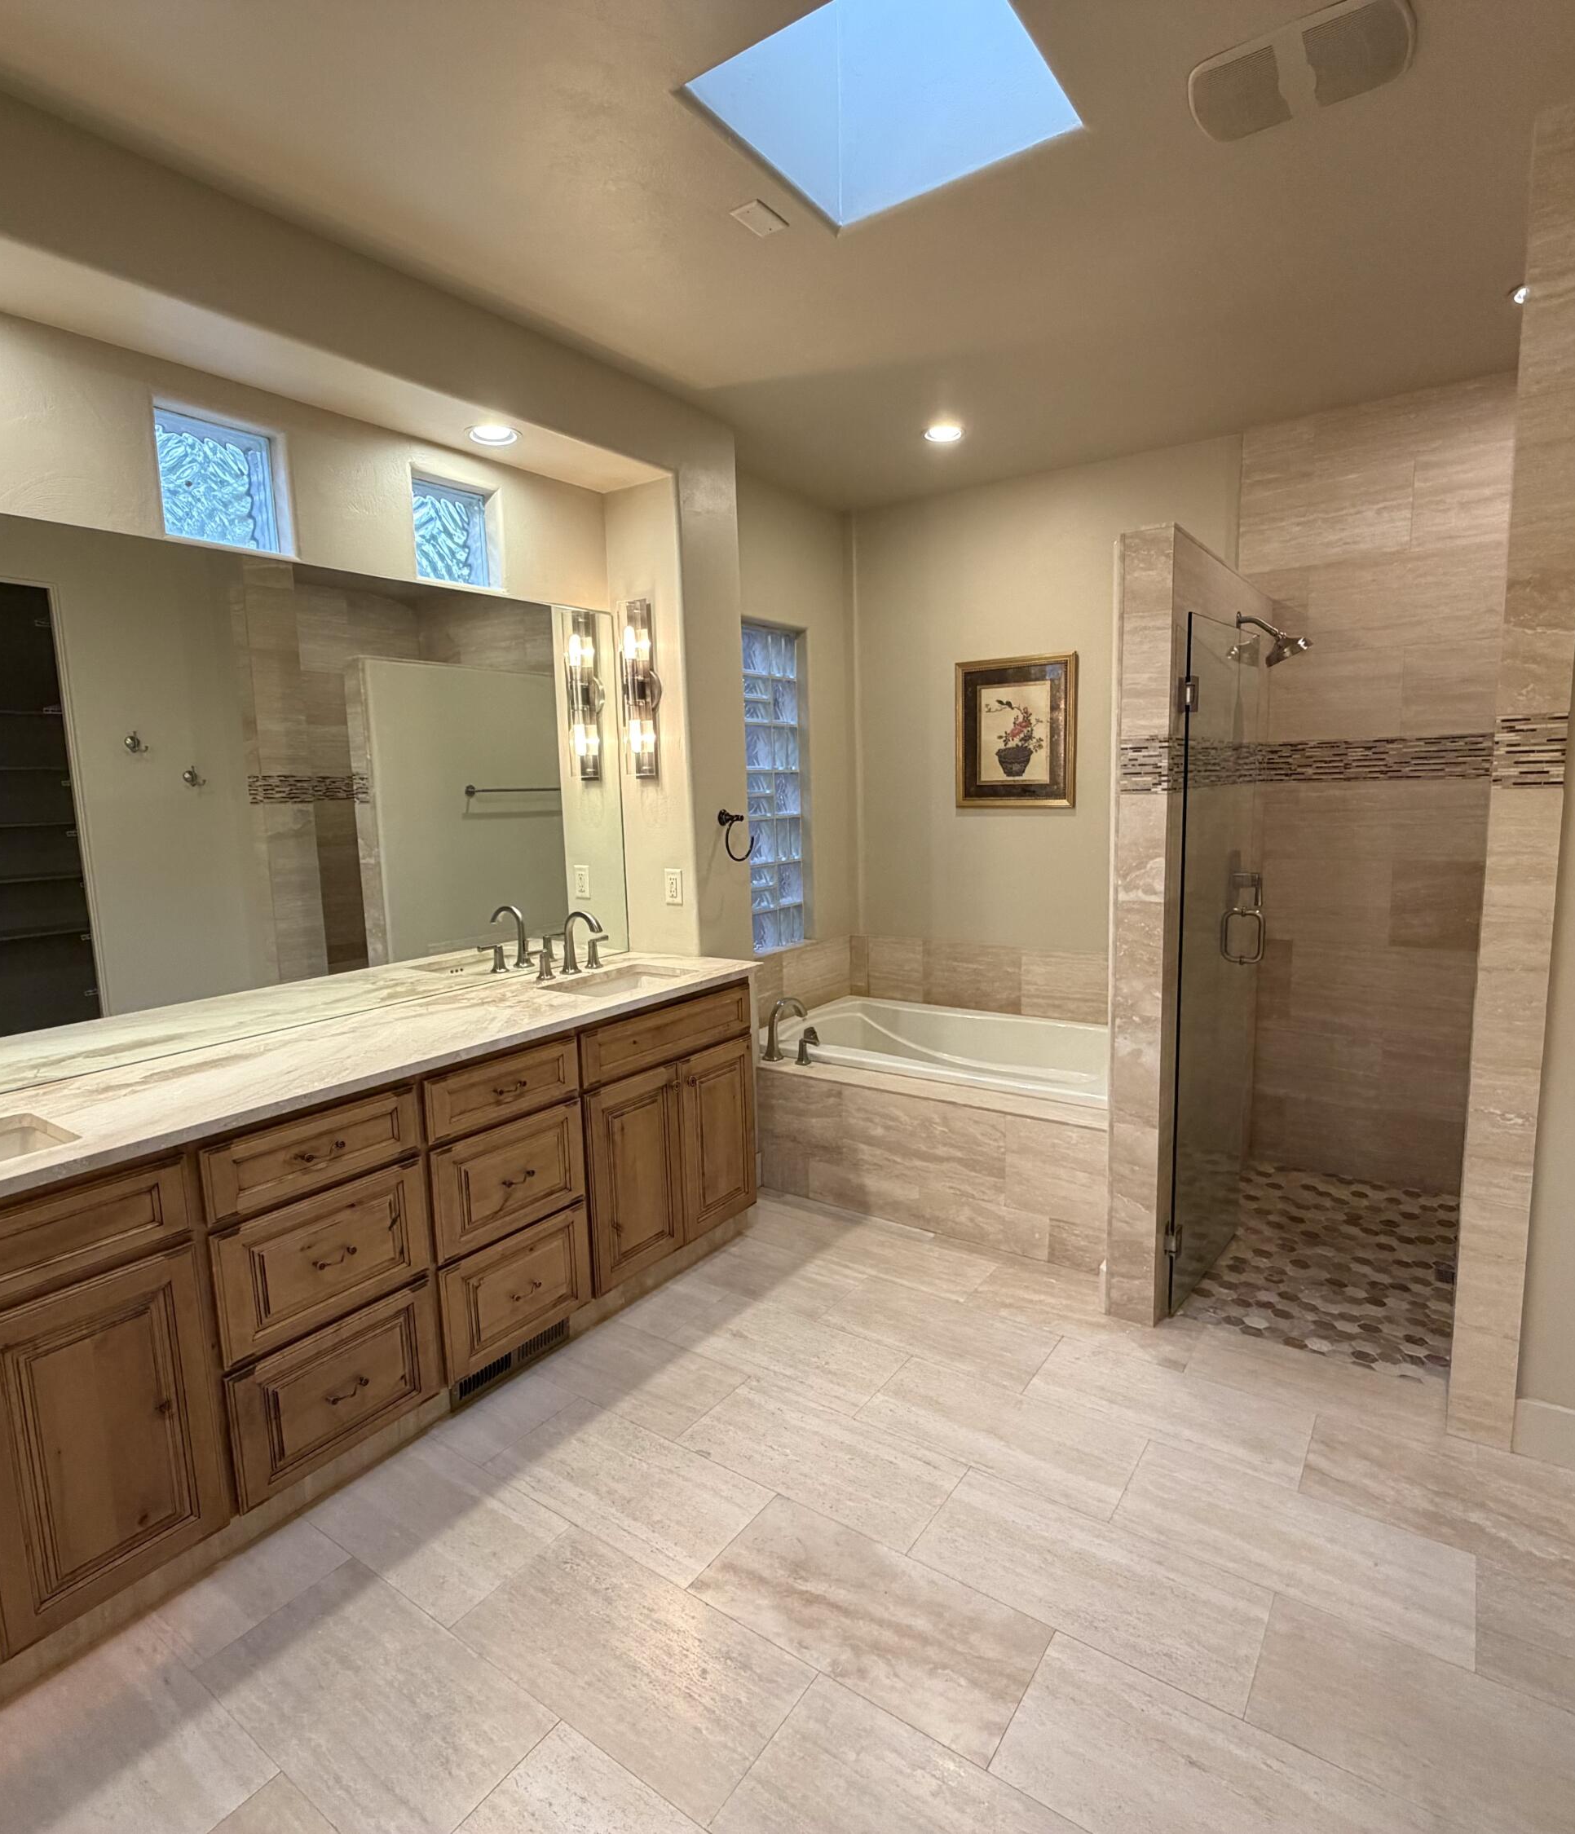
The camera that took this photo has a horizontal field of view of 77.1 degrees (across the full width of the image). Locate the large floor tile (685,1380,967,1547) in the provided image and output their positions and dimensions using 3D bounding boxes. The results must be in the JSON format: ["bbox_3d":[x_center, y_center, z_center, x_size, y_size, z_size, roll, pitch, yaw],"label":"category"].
[{"bbox_3d":[0.071,1.232,2.253,0.613,0.012,0.303,4,10,35],"label":"large floor tile"}]

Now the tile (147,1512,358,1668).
[{"bbox_3d":[-1.068,1.310,1.943,0.250,0.012,0.304,4,10,35],"label":"tile"}]

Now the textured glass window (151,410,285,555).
[{"bbox_3d":[-1.426,-1.057,2.443,0.075,0.308,0.310,4,10,35],"label":"textured glass window"}]

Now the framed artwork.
[{"bbox_3d":[0.962,-0.783,4.204,0.530,0.625,0.030,4,10,35],"label":"framed artwork"}]

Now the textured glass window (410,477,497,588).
[{"bbox_3d":[-1.003,-1.145,2.955,0.060,0.290,0.290,4,10,35],"label":"textured glass window"}]

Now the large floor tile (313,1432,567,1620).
[{"bbox_3d":[-0.738,1.279,2.082,0.499,0.012,0.303,4,10,35],"label":"large floor tile"}]

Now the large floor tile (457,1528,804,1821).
[{"bbox_3d":[-0.282,1.311,1.760,0.613,0.012,0.303,4,10,35],"label":"large floor tile"}]

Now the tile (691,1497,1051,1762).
[{"bbox_3d":[0.146,1.292,1.836,0.614,0.012,0.304,4,10,35],"label":"tile"}]

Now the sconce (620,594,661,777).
[{"bbox_3d":[-0.505,-0.753,3.312,0.122,0.583,0.120,4,10,35],"label":"sconce"}]

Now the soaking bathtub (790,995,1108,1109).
[{"bbox_3d":[0.691,0.707,3.949,1.550,0.455,0.920,4,10,35],"label":"soaking bathtub"}]

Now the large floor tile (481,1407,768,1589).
[{"bbox_3d":[-0.354,1.256,2.186,0.603,0.012,0.304,4,10,35],"label":"large floor tile"}]

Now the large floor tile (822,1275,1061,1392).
[{"bbox_3d":[0.419,1.154,2.759,0.613,0.012,0.304,4,10,35],"label":"large floor tile"}]

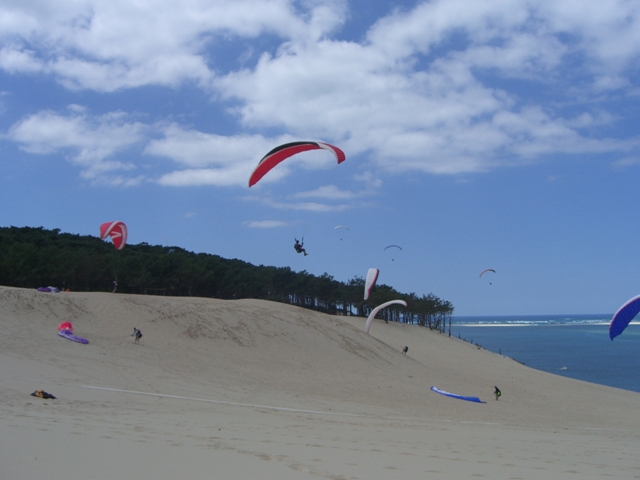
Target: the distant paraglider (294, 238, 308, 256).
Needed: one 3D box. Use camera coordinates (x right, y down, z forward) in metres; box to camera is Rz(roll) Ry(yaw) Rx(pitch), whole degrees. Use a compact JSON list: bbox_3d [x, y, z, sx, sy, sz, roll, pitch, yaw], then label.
[{"bbox_3d":[-1.461,0.608,55.500,1.050,1.400,0.650,4,-8,-40],"label":"distant paraglider"}]

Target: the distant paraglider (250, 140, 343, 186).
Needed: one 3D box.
[{"bbox_3d":[-2.012,-6.339,54.299,9.200,2.600,2.800,-11,-11,38],"label":"distant paraglider"}]

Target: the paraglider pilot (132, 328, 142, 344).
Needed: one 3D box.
[{"bbox_3d":[-18.873,9.958,72.500,1.000,1.660,0.650,-1,-6,6],"label":"paraglider pilot"}]

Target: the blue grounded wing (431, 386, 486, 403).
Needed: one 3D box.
[{"bbox_3d":[16.106,18.067,82.000,2.200,0.600,9.500,2,-4,-24],"label":"blue grounded wing"}]

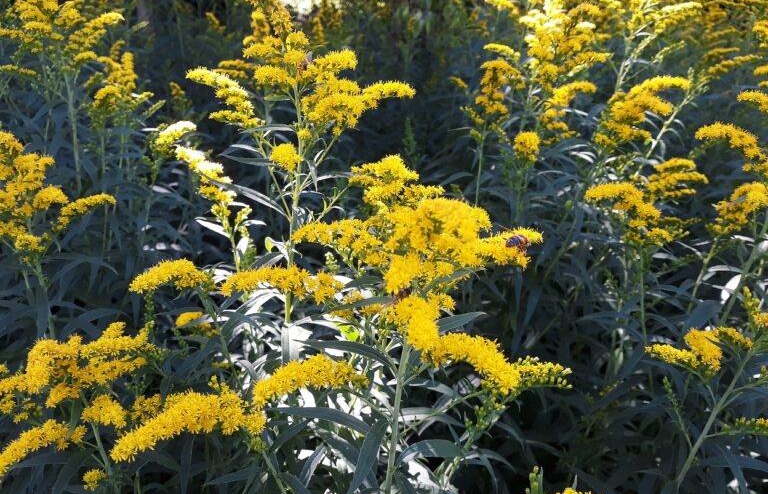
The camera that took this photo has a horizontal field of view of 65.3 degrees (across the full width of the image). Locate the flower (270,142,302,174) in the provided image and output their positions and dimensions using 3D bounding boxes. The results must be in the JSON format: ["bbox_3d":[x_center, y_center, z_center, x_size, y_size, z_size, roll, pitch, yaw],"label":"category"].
[{"bbox_3d":[-0.079,-0.072,0.480,0.024,0.024,0.023,0,18,0],"label":"flower"}]

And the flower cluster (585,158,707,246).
[{"bbox_3d":[0.306,-0.053,0.700,0.140,0.095,0.110,0,18,0],"label":"flower cluster"}]

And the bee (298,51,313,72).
[{"bbox_3d":[-0.063,-0.149,0.480,0.013,0.013,0.009,-11,21,-31],"label":"bee"}]

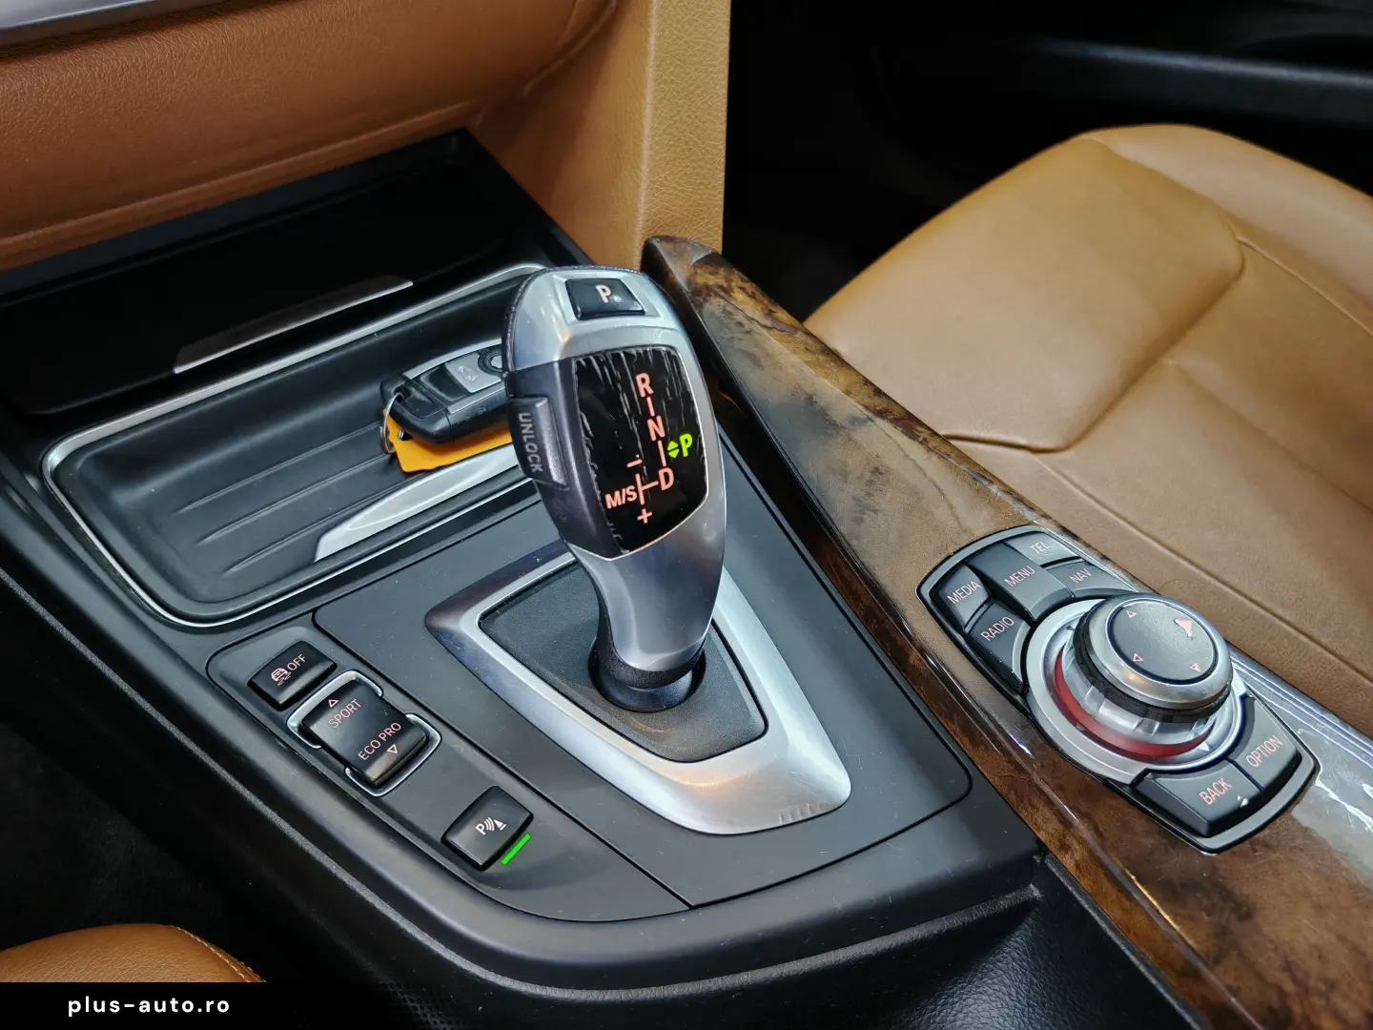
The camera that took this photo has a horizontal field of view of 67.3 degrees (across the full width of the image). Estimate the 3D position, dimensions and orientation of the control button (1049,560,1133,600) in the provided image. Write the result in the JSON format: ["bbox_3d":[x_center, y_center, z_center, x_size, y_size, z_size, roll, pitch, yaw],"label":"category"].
[{"bbox_3d":[0.128,0.022,0.332,0.019,0.005,0.017,-15,48,-20],"label":"control button"}]

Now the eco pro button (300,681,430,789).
[{"bbox_3d":[-0.089,0.061,0.287,0.030,0.006,0.019,29,49,22],"label":"eco pro button"}]

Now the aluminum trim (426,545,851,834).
[{"bbox_3d":[-0.003,0.043,0.311,0.102,0.009,0.122,-23,51,-27],"label":"aluminum trim"}]

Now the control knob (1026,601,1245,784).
[{"bbox_3d":[0.134,0.043,0.297,0.066,0.028,0.060,3,44,-3],"label":"control knob"}]

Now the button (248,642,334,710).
[{"bbox_3d":[-0.114,0.047,0.298,0.014,0.005,0.020,29,48,22],"label":"button"}]

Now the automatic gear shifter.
[{"bbox_3d":[-0.014,-0.002,0.276,0.048,0.125,0.038,-27,39,-29],"label":"automatic gear shifter"}]

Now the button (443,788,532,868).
[{"bbox_3d":[-0.051,0.082,0.270,0.014,0.005,0.020,29,48,22],"label":"button"}]

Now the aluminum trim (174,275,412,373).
[{"bbox_3d":[-0.156,-0.078,0.414,0.103,0.006,0.009,-31,55,-32],"label":"aluminum trim"}]

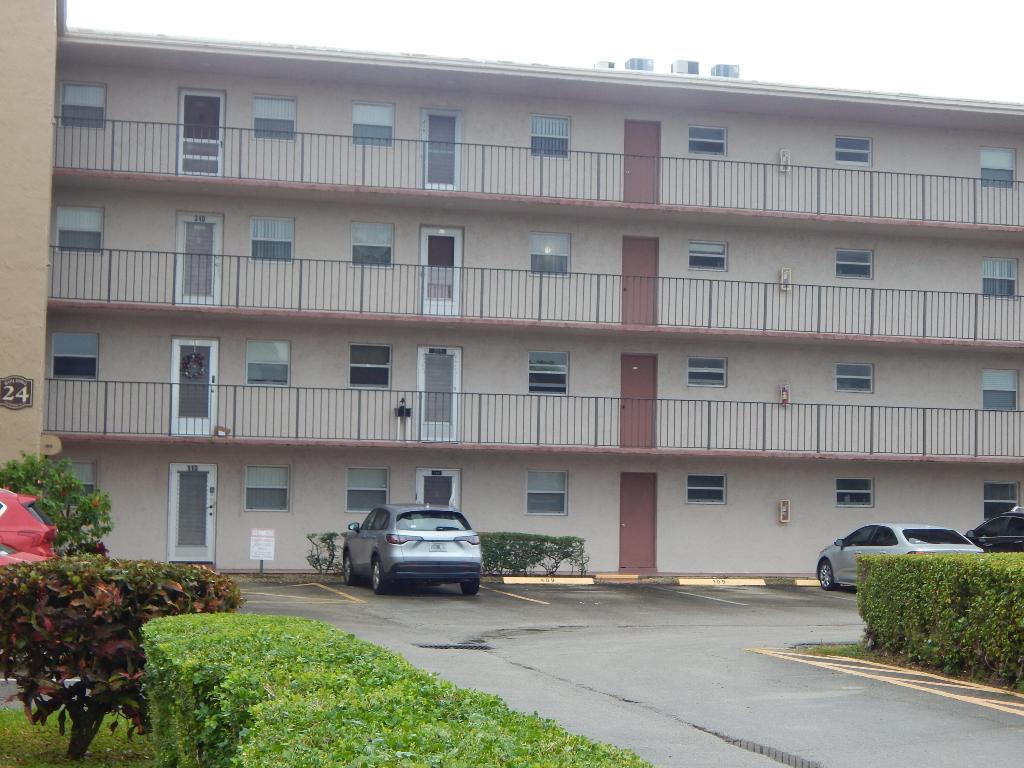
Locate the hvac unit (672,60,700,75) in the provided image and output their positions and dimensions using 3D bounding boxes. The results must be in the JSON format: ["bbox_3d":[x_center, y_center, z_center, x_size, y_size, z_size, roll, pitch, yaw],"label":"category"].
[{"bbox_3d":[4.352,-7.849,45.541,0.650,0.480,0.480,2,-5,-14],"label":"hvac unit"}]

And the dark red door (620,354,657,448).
[{"bbox_3d":[2.841,0.391,40.101,0.860,2.070,0.090,2,-5,-14],"label":"dark red door"}]

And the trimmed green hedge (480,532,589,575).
[{"bbox_3d":[0.322,3.467,36.713,2.580,0.890,0.950,2,-5,-14],"label":"trimmed green hedge"}]

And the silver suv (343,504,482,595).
[{"bbox_3d":[-1.869,3.034,33.414,1.860,1.610,4.570,2,-5,-15],"label":"silver suv"}]

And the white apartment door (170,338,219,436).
[{"bbox_3d":[-6.612,0.074,37.656,0.960,2.070,0.090,2,-5,-14],"label":"white apartment door"}]

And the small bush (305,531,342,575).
[{"bbox_3d":[-3.667,3.356,35.783,0.860,0.860,0.750,2,-5,-14],"label":"small bush"}]

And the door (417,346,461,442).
[{"bbox_3d":[-1.559,0.244,38.963,0.960,2.070,0.090,2,-5,-14],"label":"door"}]

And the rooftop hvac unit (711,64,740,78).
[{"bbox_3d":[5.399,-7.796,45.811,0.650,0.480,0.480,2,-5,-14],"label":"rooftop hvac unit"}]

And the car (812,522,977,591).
[{"bbox_3d":[7.695,3.502,36.039,1.790,1.440,4.630,2,-5,-16],"label":"car"}]

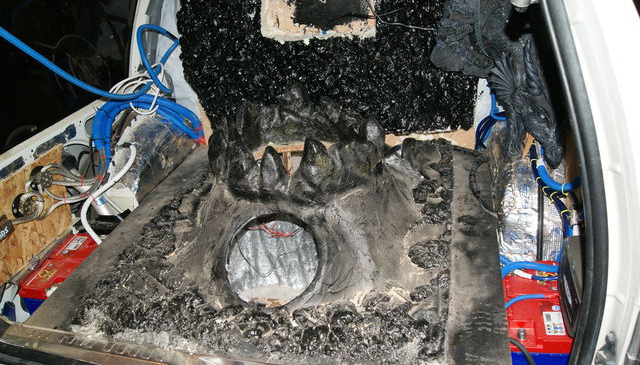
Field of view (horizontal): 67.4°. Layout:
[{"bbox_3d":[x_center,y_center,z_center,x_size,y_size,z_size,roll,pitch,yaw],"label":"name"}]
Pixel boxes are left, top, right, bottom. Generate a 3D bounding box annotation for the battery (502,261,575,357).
[{"bbox_3d":[0.552,0.370,1.263,0.175,0.190,0.280,1,31,15],"label":"battery"}]

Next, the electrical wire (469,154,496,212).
[{"bbox_3d":[0.535,-0.002,1.596,0.085,0.030,0.380,1,31,15],"label":"electrical wire"}]

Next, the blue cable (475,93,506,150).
[{"bbox_3d":[0.682,-0.244,1.920,0.130,0.230,0.120,1,31,15],"label":"blue cable"}]

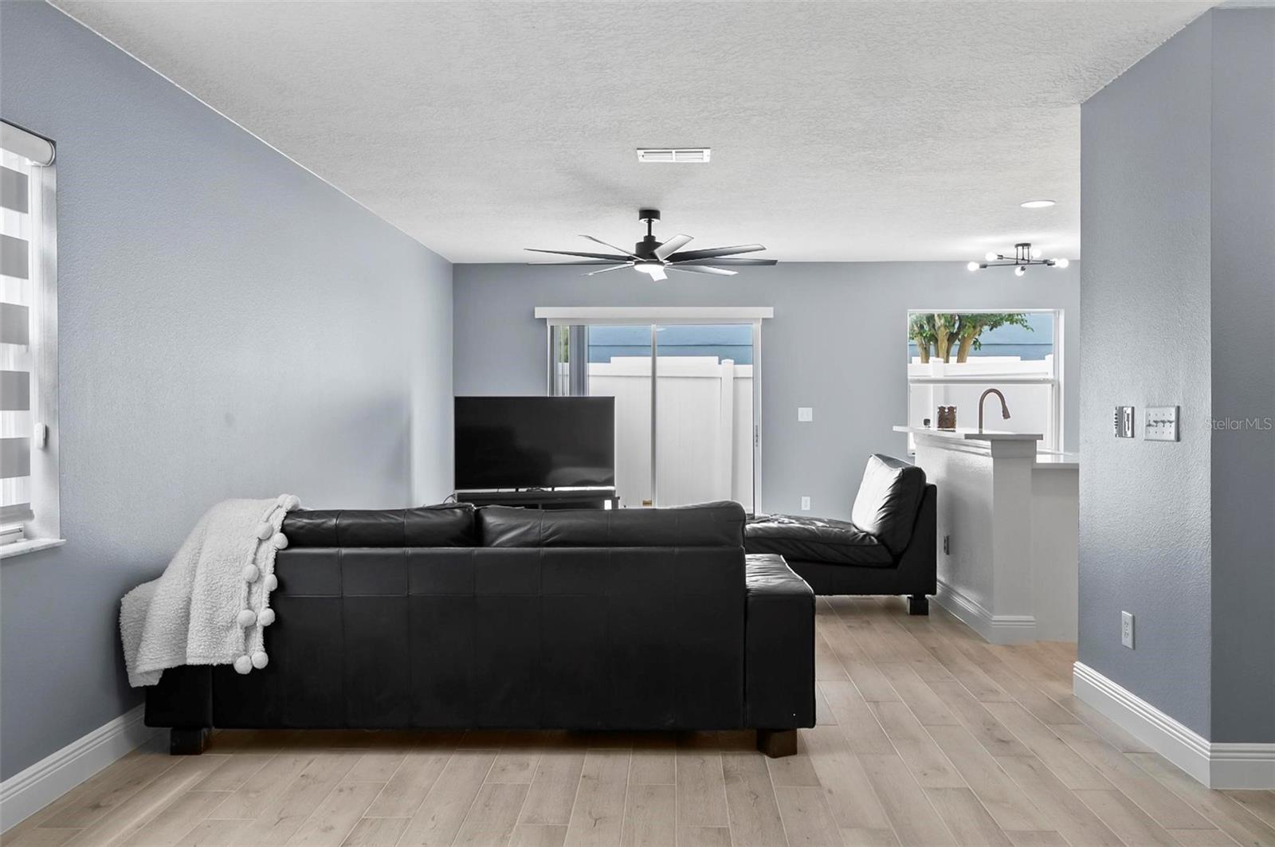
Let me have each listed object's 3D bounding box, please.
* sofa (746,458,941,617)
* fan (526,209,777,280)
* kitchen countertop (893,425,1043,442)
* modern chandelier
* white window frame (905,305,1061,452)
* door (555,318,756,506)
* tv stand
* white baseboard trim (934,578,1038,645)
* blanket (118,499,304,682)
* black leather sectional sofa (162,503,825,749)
[{"bbox_3d":[1.011,0.664,5.781,1.420,0.870,1.000,0,1,-1],"label":"sofa"},{"bbox_3d":[0.085,-1.140,5.739,1.600,0.400,1.600,0,1,2],"label":"fan"},{"bbox_3d":[1.876,0.058,5.337,0.395,0.035,1.460,0,1,2],"label":"kitchen countertop"},{"bbox_3d":[2.869,-1.268,6.896,0.780,0.190,0.800,0,1,2],"label":"modern chandelier"},{"bbox_3d":[2.942,-0.351,7.812,1.330,1.250,0.120,0,1,2],"label":"white window frame"},{"bbox_3d":[0.141,0.077,7.903,1.770,1.950,0.120,0,1,2],"label":"door"},{"bbox_3d":[-0.780,0.817,7.171,1.220,0.510,0.420,0,1,-13],"label":"tv stand"},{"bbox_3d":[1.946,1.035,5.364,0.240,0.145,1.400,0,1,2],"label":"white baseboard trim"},{"bbox_3d":[-1.467,0.567,3.408,0.540,0.630,0.580,0,1,2],"label":"blanket"},{"bbox_3d":[-0.539,0.708,3.607,2.300,0.870,0.940,0,1,0],"label":"black leather sectional sofa"}]

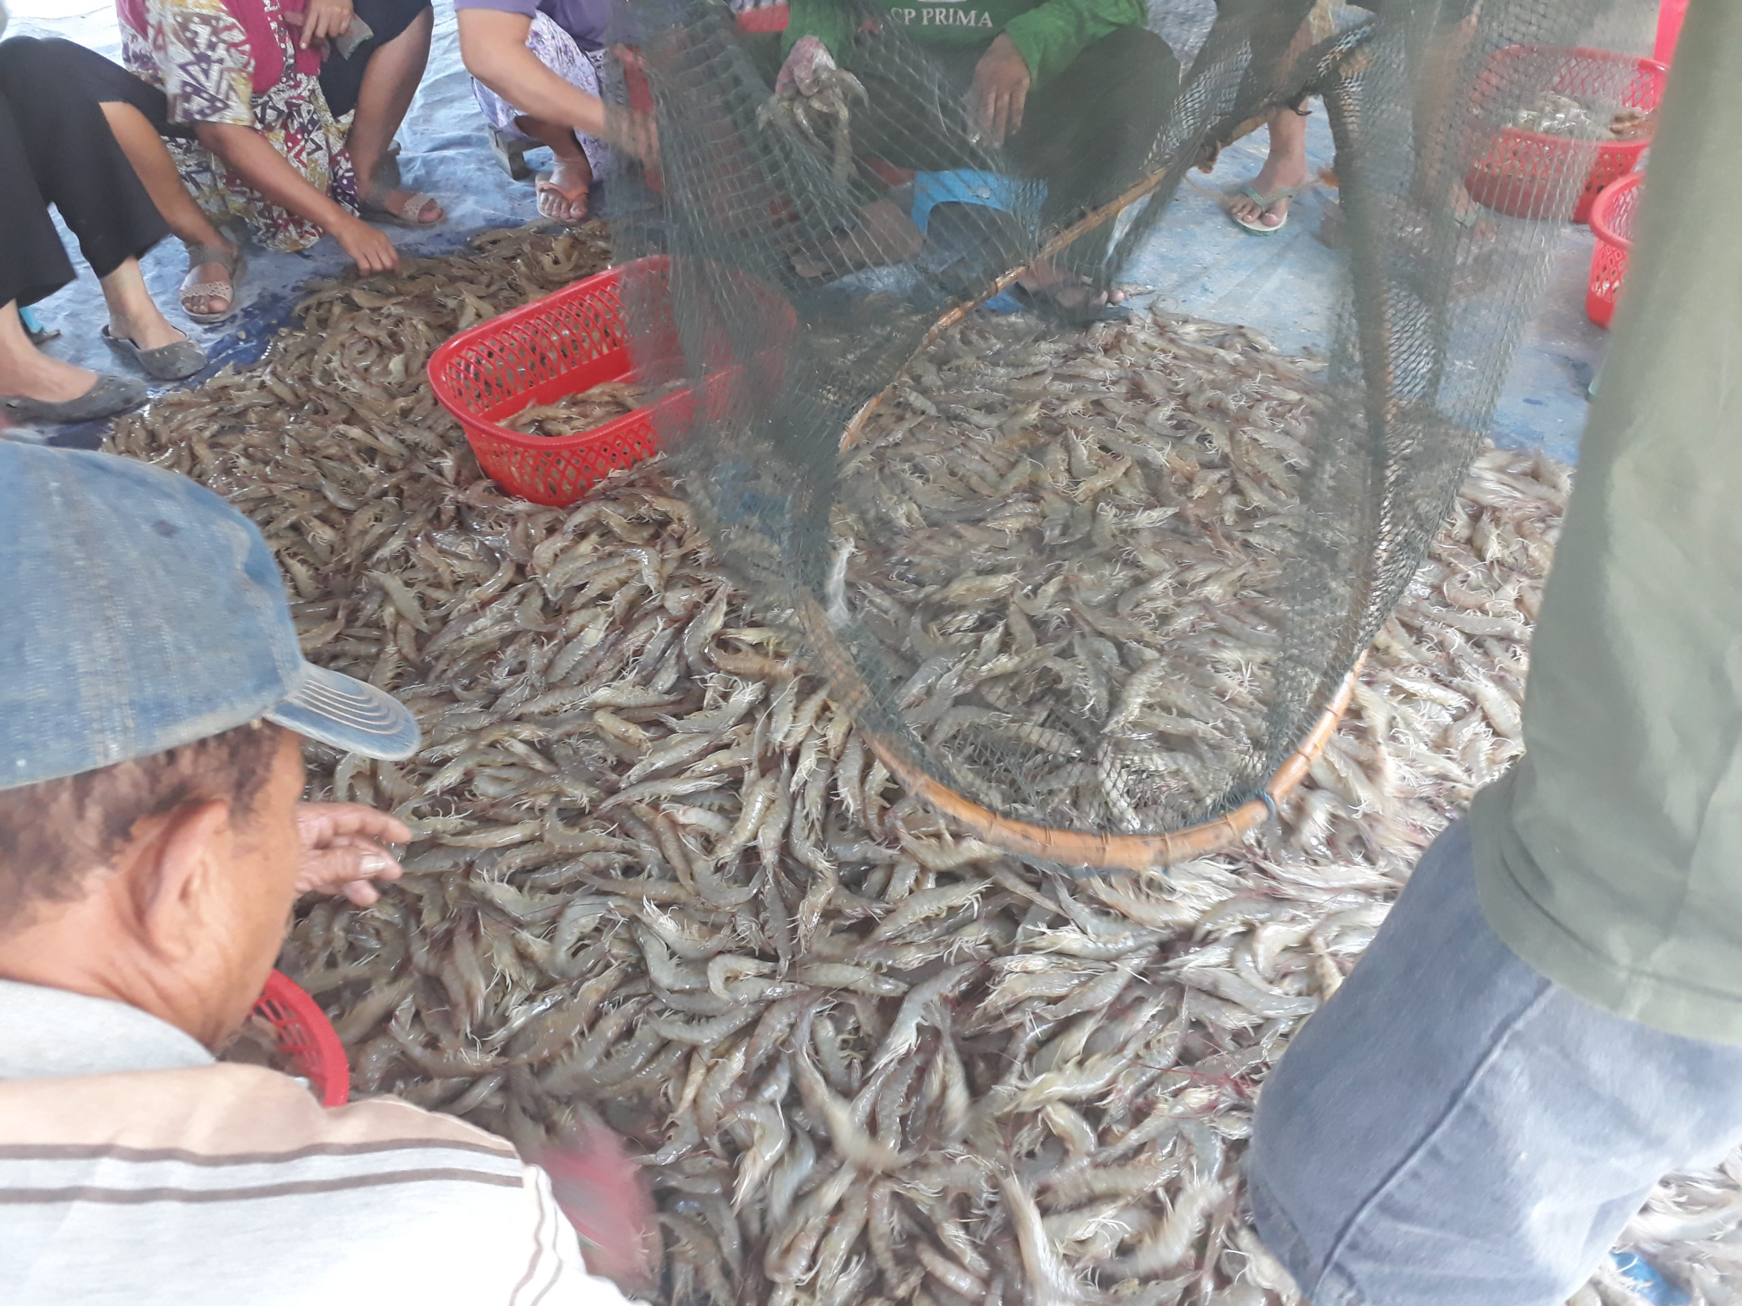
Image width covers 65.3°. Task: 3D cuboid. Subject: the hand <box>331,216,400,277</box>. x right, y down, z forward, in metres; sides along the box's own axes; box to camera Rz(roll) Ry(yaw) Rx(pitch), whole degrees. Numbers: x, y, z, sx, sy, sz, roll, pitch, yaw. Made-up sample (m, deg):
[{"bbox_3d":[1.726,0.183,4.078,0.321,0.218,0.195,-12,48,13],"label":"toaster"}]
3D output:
[{"bbox_3d":[-0.880,-0.709,2.374,0.135,0.085,0.085,40,47,-12],"label":"hand"}]

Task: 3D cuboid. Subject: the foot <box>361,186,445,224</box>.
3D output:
[{"bbox_3d":[-0.925,-0.894,2.622,0.235,0.100,0.093,15,46,15],"label":"foot"}]

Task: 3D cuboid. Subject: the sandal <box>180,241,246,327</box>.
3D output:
[{"bbox_3d":[-1.172,-0.686,2.417,0.095,0.090,0.240,-2,45,-2],"label":"sandal"}]

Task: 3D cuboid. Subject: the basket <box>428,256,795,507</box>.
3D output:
[{"bbox_3d":[-0.369,-0.394,2.024,0.515,0.165,0.355,-33,53,-29],"label":"basket"}]

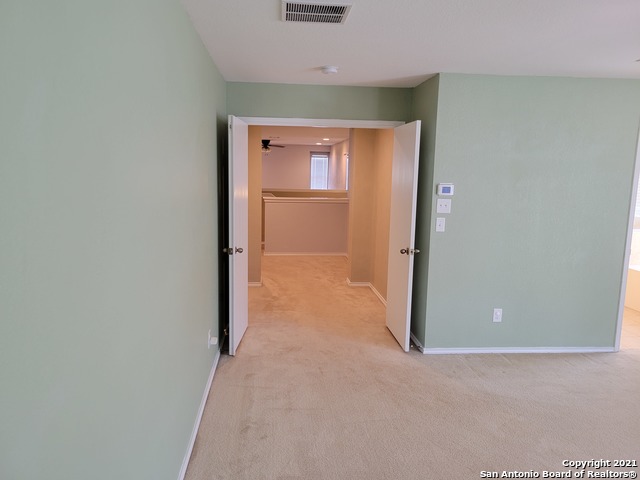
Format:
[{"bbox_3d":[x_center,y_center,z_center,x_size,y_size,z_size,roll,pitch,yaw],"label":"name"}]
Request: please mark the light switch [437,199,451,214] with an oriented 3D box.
[{"bbox_3d":[1.066,-0.287,4.124,0.116,0.117,0.012,0,8,-5],"label":"light switch"}]

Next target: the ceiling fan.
[{"bbox_3d":[-1.475,-2.577,13.246,1.280,0.360,1.280,0,8,-5],"label":"ceiling fan"}]

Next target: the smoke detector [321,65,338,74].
[{"bbox_3d":[0.076,-1.365,3.861,0.130,0.042,0.130,0,8,-5],"label":"smoke detector"}]

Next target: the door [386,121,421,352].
[{"bbox_3d":[0.773,-0.048,4.544,0.040,2.030,0.730,0,8,-6],"label":"door"}]

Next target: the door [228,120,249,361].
[{"bbox_3d":[-0.737,-0.057,4.404,0.040,2.030,0.730,1,8,1],"label":"door"}]

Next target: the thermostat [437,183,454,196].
[{"bbox_3d":[1.073,-0.425,4.096,0.130,0.090,0.030,0,8,-5],"label":"thermostat"}]

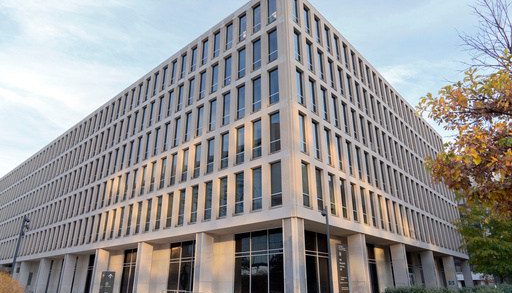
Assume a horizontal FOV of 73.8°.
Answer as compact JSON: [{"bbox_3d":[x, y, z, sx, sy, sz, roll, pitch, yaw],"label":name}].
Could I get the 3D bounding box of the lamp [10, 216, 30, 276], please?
[{"bbox_3d":[-13.576,6.406,19.399,0.550,4.867,0.350,-6,-24,14],"label":"lamp"}]

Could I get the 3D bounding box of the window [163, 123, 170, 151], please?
[{"bbox_3d":[-9.207,-0.923,35.294,1.056,3.025,0.197,-19,-30,38],"label":"window"}]

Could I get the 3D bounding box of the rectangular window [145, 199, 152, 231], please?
[{"bbox_3d":[-9.446,6.113,30.314,0.972,2.705,0.178,-19,-29,38],"label":"rectangular window"}]

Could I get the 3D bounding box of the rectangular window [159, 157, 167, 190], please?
[{"bbox_3d":[-8.888,2.595,32.652,1.040,2.970,0.180,-19,-29,38],"label":"rectangular window"}]

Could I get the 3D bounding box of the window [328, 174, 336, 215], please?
[{"bbox_3d":[5.616,3.571,25.442,0.200,3.000,1.020,-19,-30,38],"label":"window"}]

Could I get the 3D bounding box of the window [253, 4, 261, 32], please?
[{"bbox_3d":[0.168,-11.220,30.017,1.020,3.000,0.200,-19,-30,38],"label":"window"}]

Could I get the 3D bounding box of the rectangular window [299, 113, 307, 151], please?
[{"bbox_3d":[2.957,-0.841,21.891,0.150,2.856,0.920,-19,-30,38],"label":"rectangular window"}]

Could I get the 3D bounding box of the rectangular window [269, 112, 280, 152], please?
[{"bbox_3d":[1.373,-0.981,24.152,1.040,2.970,0.180,-19,-29,38],"label":"rectangular window"}]

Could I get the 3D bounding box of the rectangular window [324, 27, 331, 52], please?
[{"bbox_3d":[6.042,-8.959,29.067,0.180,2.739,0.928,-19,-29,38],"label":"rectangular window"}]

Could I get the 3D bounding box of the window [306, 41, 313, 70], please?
[{"bbox_3d":[4.127,-6.982,26.654,0.178,2.705,0.972,-19,-29,38],"label":"window"}]

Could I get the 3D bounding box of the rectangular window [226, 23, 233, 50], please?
[{"bbox_3d":[-2.250,-9.197,28.760,0.920,2.856,0.150,-19,-30,38],"label":"rectangular window"}]

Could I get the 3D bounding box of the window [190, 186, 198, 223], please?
[{"bbox_3d":[-5.033,4.760,27.999,1.040,2.970,0.180,-19,-29,38],"label":"window"}]

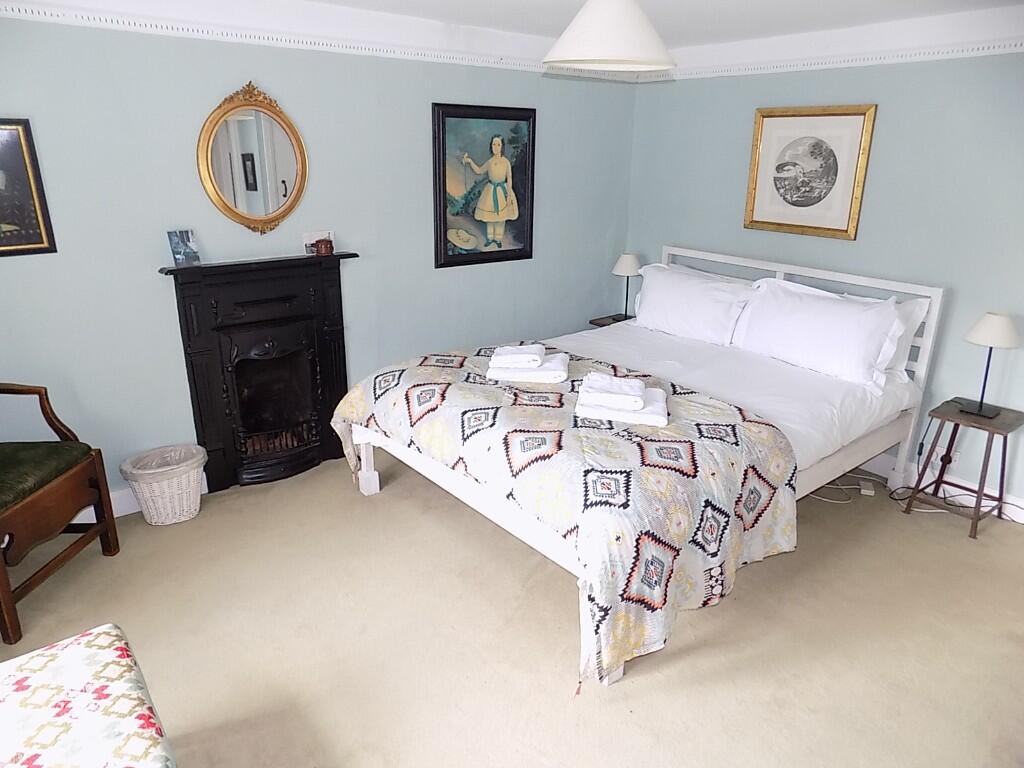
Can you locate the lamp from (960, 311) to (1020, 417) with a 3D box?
[{"bbox_3d":[1.957,-0.082,2.781,0.195,0.415,0.195,-14,24,-37],"label":"lamp"}]

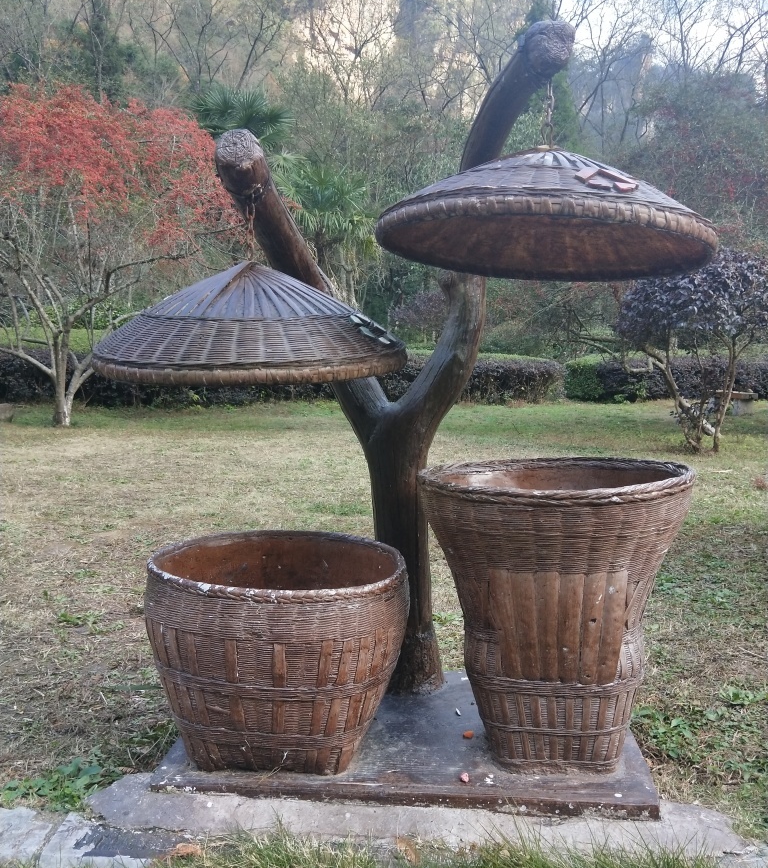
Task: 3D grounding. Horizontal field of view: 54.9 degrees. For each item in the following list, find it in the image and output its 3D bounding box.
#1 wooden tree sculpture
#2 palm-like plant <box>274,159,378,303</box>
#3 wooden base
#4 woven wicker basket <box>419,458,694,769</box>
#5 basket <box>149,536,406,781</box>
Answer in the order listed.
[{"bbox_3d":[0.025,-0.116,2.437,1.021,2.165,0.689,0,6,4],"label":"wooden tree sculpture"},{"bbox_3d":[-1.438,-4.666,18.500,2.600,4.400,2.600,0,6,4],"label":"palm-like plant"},{"bbox_3d":[0.088,0.989,2.487,1.441,0.045,0.828,0,6,4],"label":"wooden base"},{"bbox_3d":[0.529,0.547,2.338,0.830,0.867,0.750,0,6,4],"label":"woven wicker basket"},{"bbox_3d":[-0.343,0.683,2.368,0.830,0.590,0.775,0,6,4],"label":"basket"}]

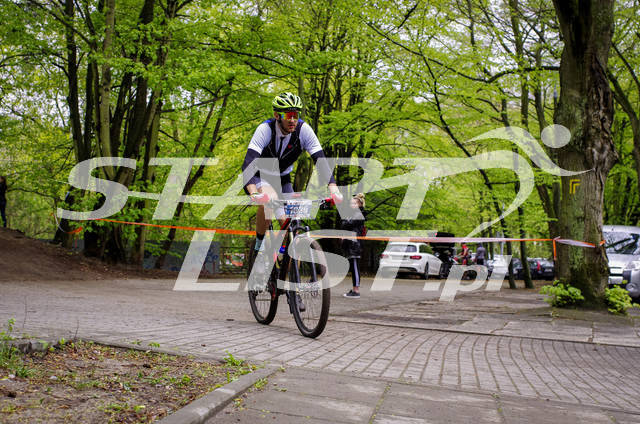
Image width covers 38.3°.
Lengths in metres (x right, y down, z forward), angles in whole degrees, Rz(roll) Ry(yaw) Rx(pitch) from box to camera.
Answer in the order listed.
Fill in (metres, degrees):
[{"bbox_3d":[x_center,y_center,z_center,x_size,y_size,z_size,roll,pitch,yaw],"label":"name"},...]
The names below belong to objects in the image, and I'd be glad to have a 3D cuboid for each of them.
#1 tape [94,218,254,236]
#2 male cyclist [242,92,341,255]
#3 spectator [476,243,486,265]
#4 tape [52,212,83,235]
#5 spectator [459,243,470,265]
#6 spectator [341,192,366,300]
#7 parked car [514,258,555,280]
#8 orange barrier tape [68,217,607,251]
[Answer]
[{"bbox_3d":[-2.720,0.260,16.500,4.100,0.380,0.100,-2,-3,36],"label":"tape"},{"bbox_3d":[-0.270,-0.100,7.350,0.760,1.660,0.820,1,-3,-22],"label":"male cyclist"},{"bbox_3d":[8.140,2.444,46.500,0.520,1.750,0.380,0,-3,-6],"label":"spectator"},{"bbox_3d":[-4.981,0.227,18.200,0.620,0.430,0.200,0,-3,-6],"label":"tape"},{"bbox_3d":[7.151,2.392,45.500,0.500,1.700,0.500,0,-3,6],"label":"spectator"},{"bbox_3d":[0.523,0.523,14.400,0.420,1.660,0.470,0,-3,-7],"label":"spectator"},{"bbox_3d":[14.100,3.720,59.500,1.760,1.470,4.300,0,-3,-8],"label":"parked car"},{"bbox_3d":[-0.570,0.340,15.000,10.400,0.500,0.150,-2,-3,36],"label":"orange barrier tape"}]

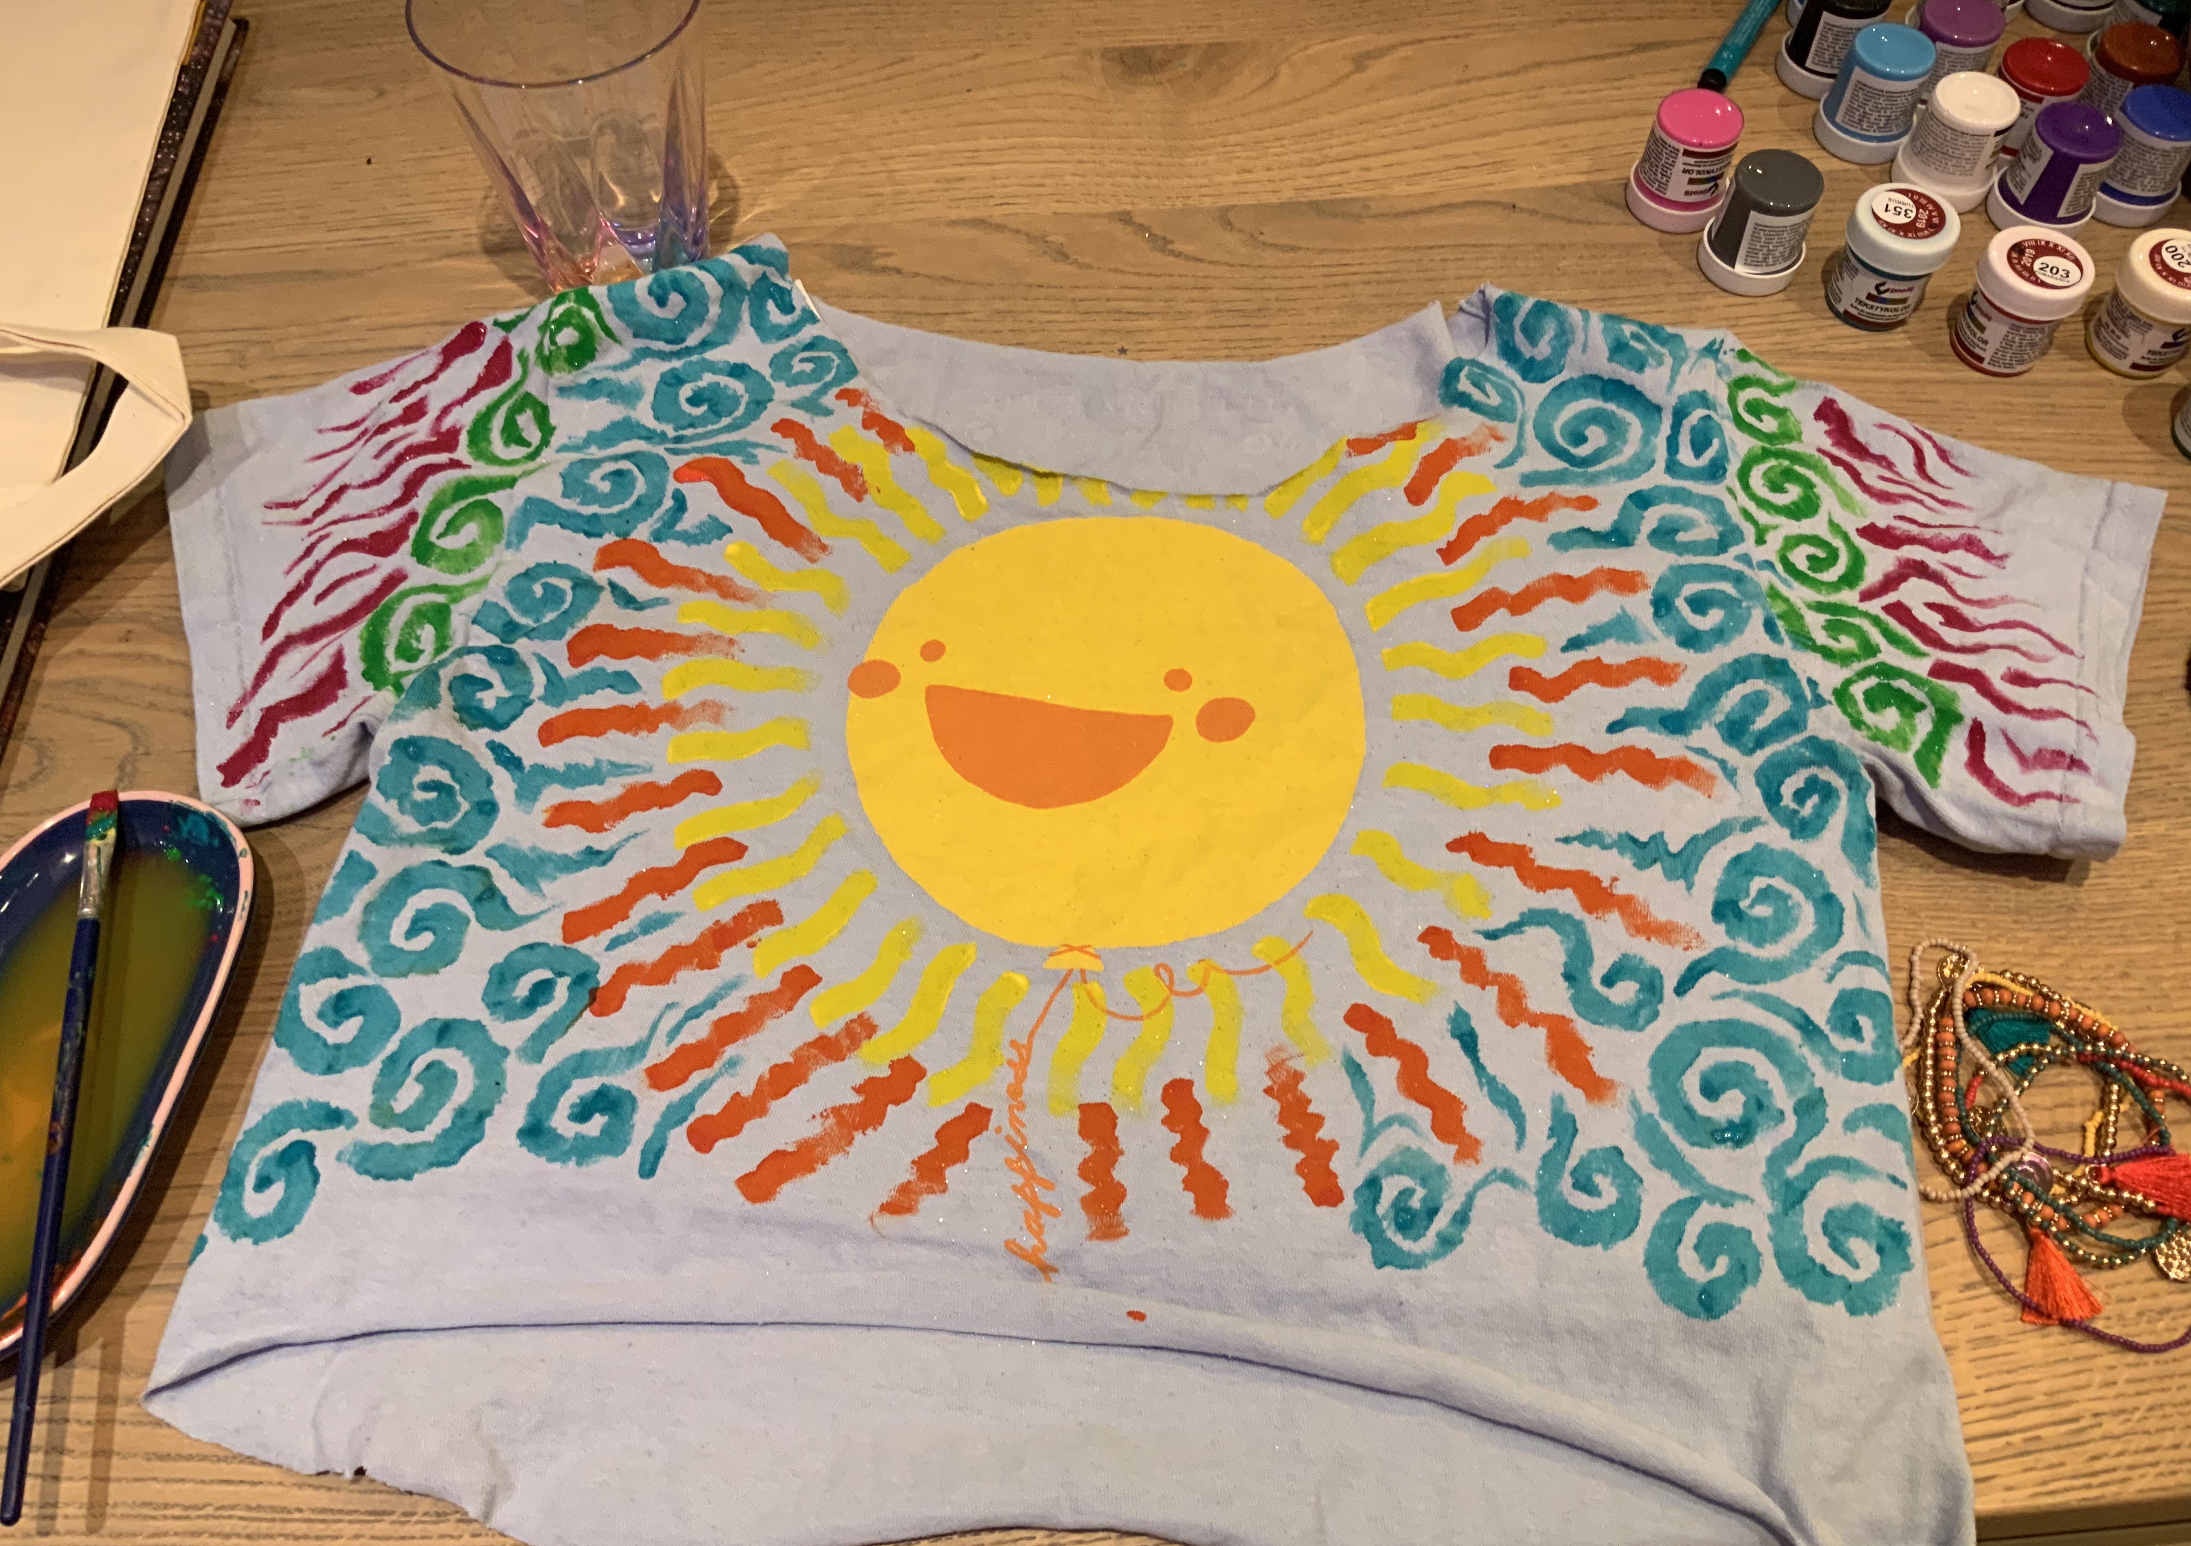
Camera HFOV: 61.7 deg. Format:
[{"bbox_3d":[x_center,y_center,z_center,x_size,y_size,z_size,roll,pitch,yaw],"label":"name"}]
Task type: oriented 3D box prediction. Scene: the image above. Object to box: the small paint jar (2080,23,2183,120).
[{"bbox_3d":[0.490,-0.325,0.877,0.045,0.047,0.045,0,59,0],"label":"small paint jar"}]

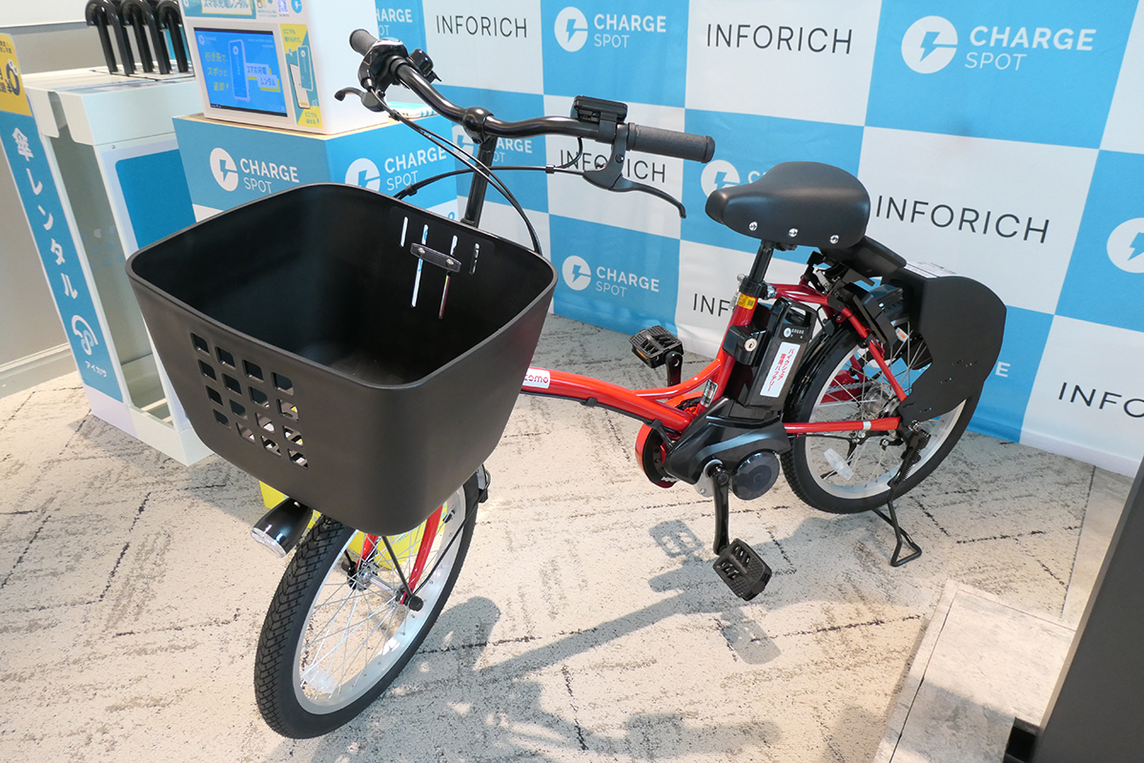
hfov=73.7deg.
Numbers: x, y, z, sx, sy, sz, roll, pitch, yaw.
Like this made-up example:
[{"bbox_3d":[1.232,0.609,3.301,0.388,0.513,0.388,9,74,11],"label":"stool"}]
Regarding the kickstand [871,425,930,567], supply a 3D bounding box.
[{"bbox_3d":[0.677,0.195,1.653,0.130,0.320,0.240,-11,30,-19],"label":"kickstand"}]

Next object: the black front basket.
[{"bbox_3d":[-0.274,-0.038,0.992,0.430,0.262,0.362,23,39,18],"label":"black front basket"}]

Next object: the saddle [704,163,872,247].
[{"bbox_3d":[0.346,-0.289,1.267,0.275,0.115,0.200,-11,29,-19],"label":"saddle"}]

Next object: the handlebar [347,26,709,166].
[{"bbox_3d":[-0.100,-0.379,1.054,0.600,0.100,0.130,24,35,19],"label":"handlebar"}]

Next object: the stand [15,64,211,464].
[{"bbox_3d":[-1.049,-0.340,2.054,0.483,0.904,0.500,18,33,30],"label":"stand"}]

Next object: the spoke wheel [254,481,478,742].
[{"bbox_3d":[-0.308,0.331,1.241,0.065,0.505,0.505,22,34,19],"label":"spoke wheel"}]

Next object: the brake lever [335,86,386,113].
[{"bbox_3d":[-0.322,-0.426,1.154,0.123,0.038,0.040,26,37,32],"label":"brake lever"}]

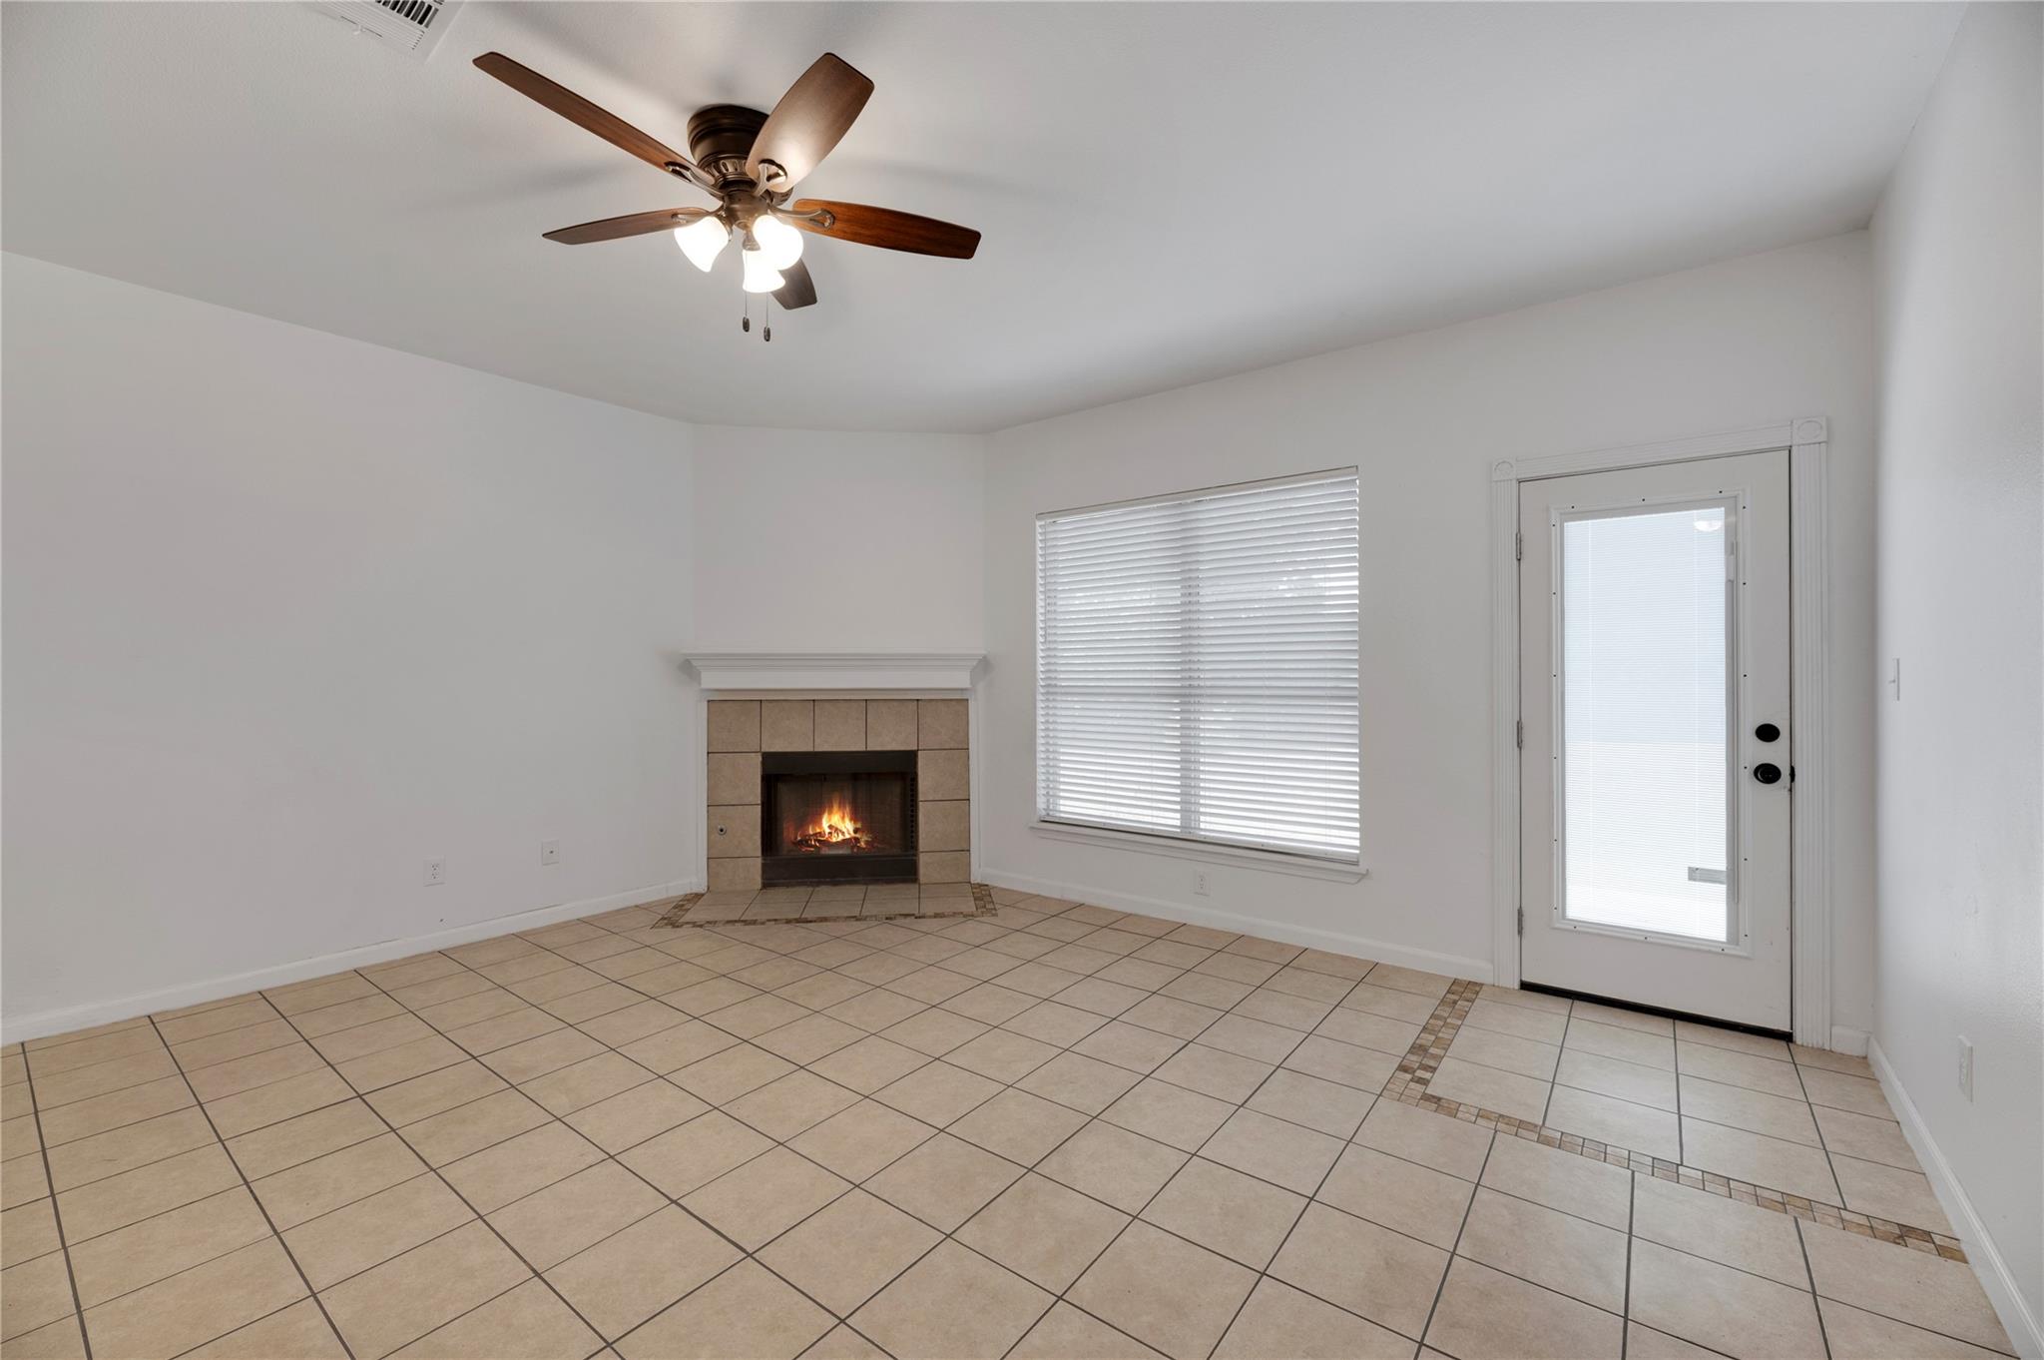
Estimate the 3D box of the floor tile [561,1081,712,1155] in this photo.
[{"bbox_3d":[-1.100,1.252,2.281,0.298,0.010,0.298,0,-1,37],"label":"floor tile"}]

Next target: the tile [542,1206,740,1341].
[{"bbox_3d":[-0.796,1.246,1.685,0.298,0.010,0.298,0,-1,37],"label":"tile"}]

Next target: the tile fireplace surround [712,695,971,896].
[{"bbox_3d":[-1.084,0.680,4.775,1.538,1.114,0.040,0,-1,-7],"label":"tile fireplace surround"}]

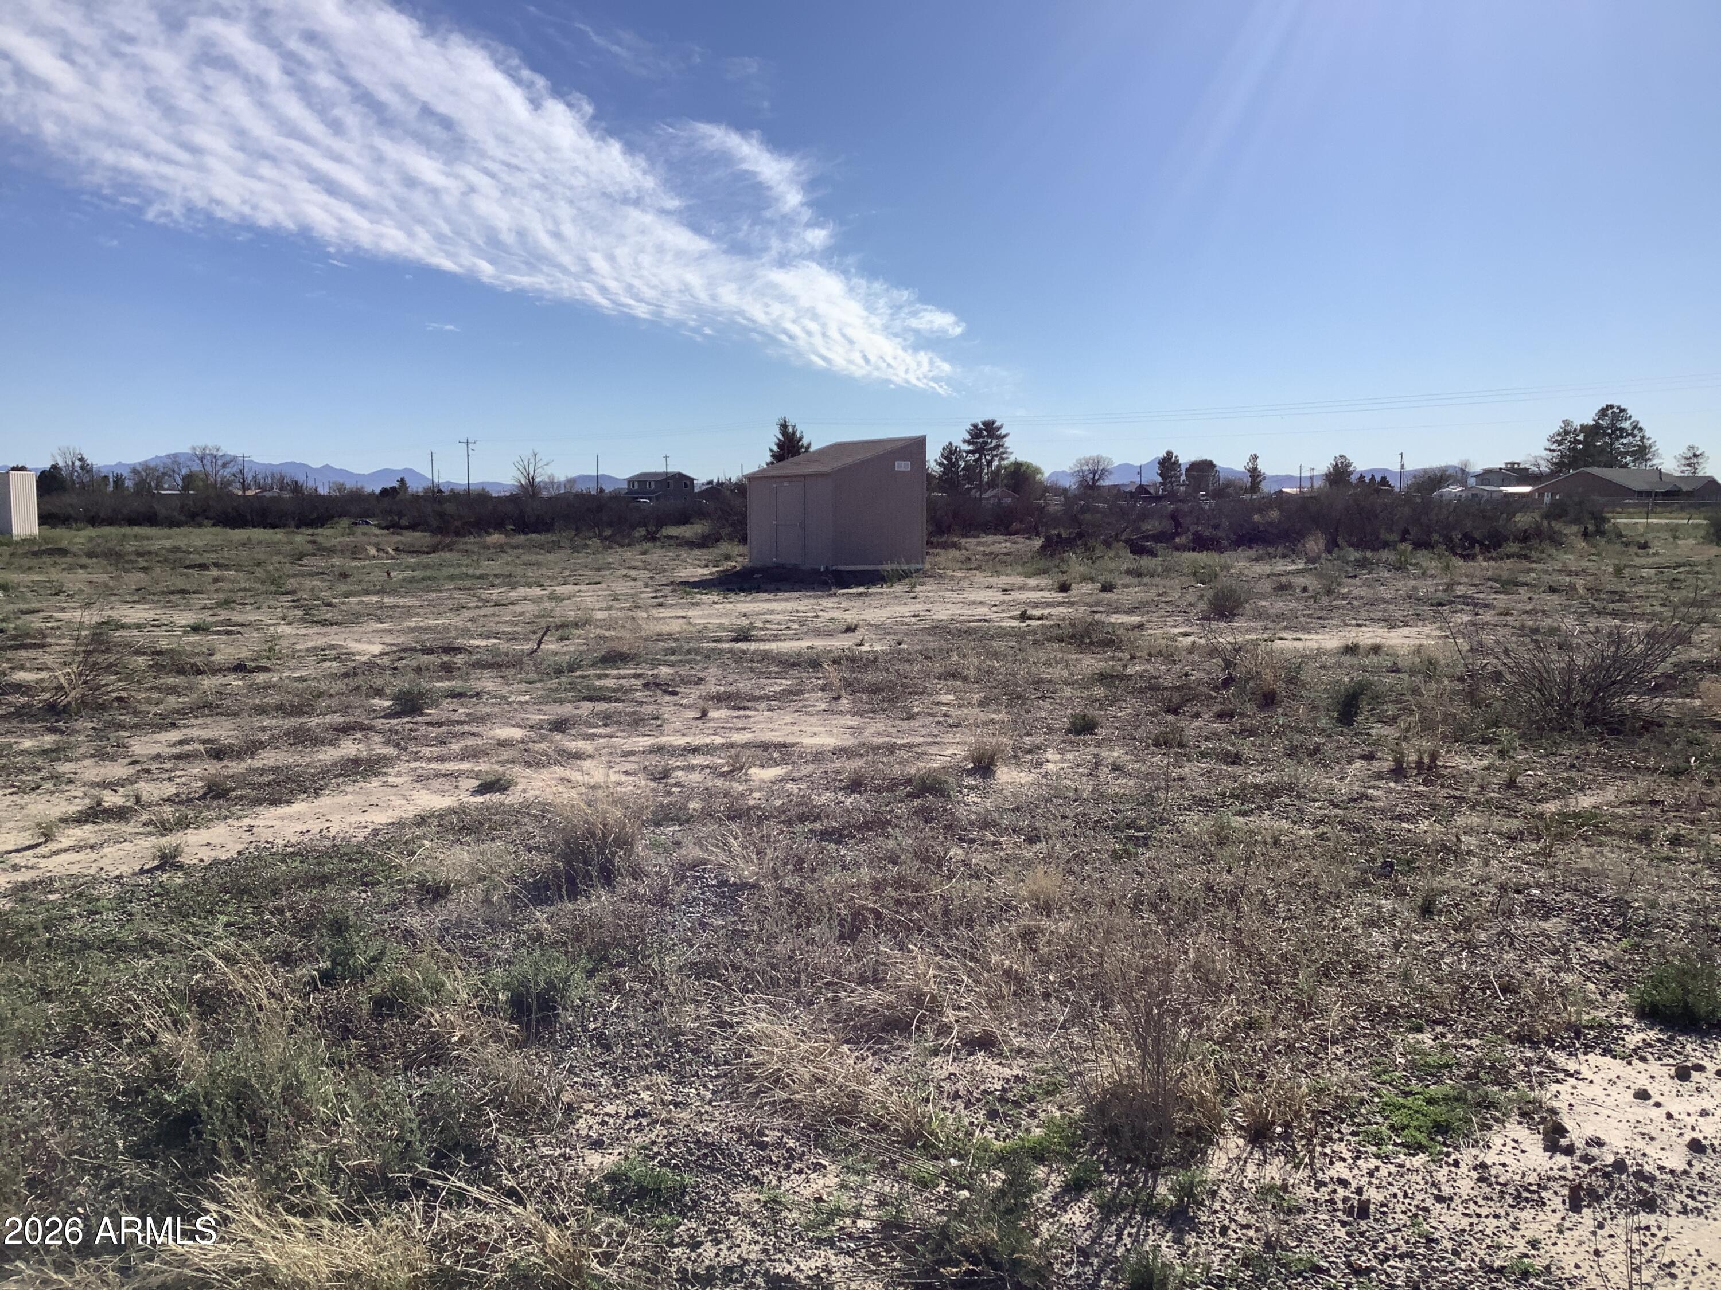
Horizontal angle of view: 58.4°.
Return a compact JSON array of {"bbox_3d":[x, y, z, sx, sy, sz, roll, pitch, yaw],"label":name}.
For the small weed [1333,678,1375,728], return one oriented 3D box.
[{"bbox_3d":[3.268,0.382,10.208,0.260,0.280,0.250,0,6,0],"label":"small weed"}]

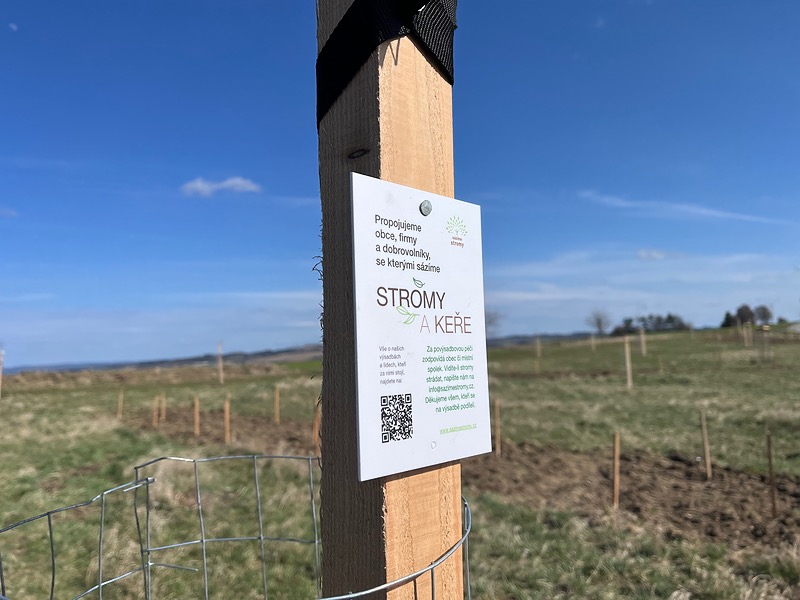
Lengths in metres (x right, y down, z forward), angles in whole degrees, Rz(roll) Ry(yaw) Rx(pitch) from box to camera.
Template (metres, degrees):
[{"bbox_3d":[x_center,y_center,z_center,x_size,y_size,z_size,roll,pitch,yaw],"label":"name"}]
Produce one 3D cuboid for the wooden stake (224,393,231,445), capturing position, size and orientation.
[{"bbox_3d":[-2.626,1.838,9.232,0.063,0.812,0.063,1,-5,-16],"label":"wooden stake"}]

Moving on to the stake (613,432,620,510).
[{"bbox_3d":[1.869,1.475,5.176,0.042,0.660,0.042,1,-5,20],"label":"stake"}]

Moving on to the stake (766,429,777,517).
[{"bbox_3d":[2.957,1.387,4.777,0.036,0.682,0.036,-4,-5,31],"label":"stake"}]

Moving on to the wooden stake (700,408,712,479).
[{"bbox_3d":[3.095,1.460,6.078,0.043,0.719,0.043,-6,-5,26],"label":"wooden stake"}]

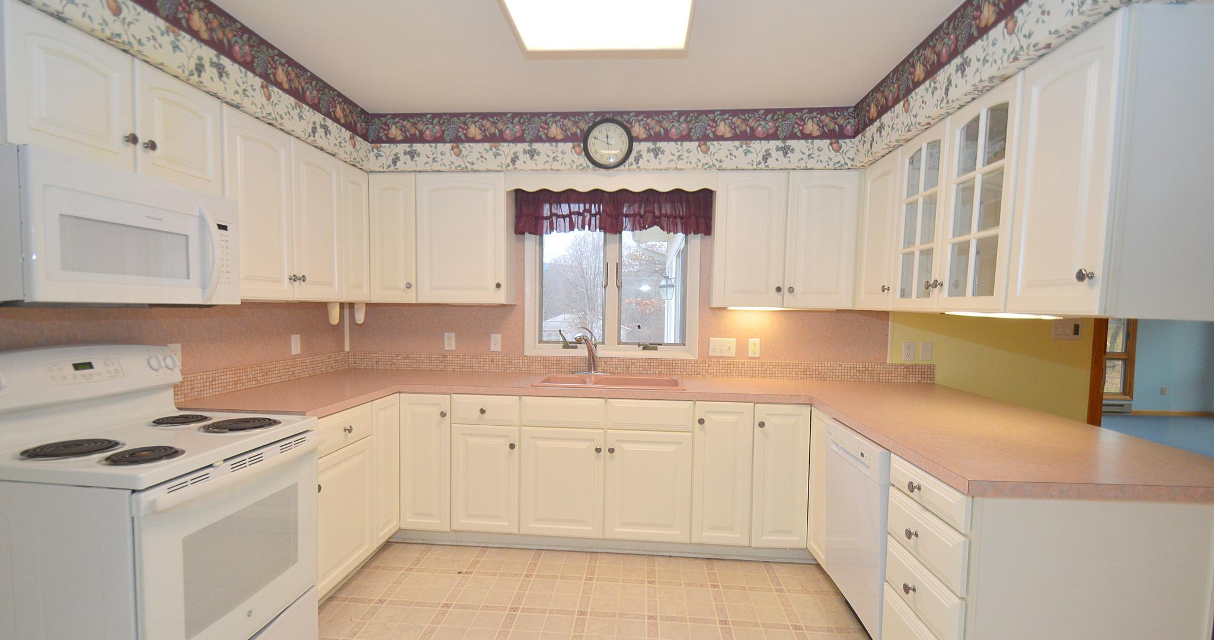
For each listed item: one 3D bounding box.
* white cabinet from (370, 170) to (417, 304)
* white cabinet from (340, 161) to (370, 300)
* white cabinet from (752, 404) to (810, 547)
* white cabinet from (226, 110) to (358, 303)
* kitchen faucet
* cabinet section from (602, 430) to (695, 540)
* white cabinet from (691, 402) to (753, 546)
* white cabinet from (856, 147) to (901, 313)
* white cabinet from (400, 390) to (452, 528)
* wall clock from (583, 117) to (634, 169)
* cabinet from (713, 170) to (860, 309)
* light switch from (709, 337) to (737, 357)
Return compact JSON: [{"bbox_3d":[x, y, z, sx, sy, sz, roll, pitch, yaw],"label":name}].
[{"bbox_3d":[-1.252,-0.490,3.141,0.292,0.761,0.325,1,2,4],"label":"white cabinet"},{"bbox_3d":[-1.580,-0.485,2.862,0.325,0.761,0.277,1,2,4],"label":"white cabinet"},{"bbox_3d":[0.921,0.802,2.906,0.292,0.741,0.570,1,2,4],"label":"white cabinet"},{"bbox_3d":[-1.617,-0.478,2.406,0.300,0.771,0.805,1,2,4],"label":"white cabinet"},{"bbox_3d":[-0.125,0.186,3.104,0.220,0.291,0.230,2,2,26],"label":"kitchen faucet"},{"bbox_3d":[0.239,0.869,2.956,0.467,0.588,0.570,1,2,4],"label":"cabinet section"},{"bbox_3d":[0.632,0.798,2.928,0.291,0.751,0.560,1,2,4],"label":"white cabinet"},{"bbox_3d":[1.540,-0.431,2.576,0.325,0.761,0.411,1,2,4],"label":"white cabinet"},{"bbox_3d":[-0.976,0.769,3.043,0.288,0.751,0.560,1,2,4],"label":"white cabinet"},{"bbox_3d":[0.007,-0.995,2.848,0.282,0.282,0.045,1,2,4],"label":"wall clock"},{"bbox_3d":[1.019,-0.455,2.991,0.770,0.771,0.300,1,2,4],"label":"cabinet"},{"bbox_3d":[0.722,0.172,3.139,0.163,0.116,0.010,1,2,4],"label":"light switch"}]

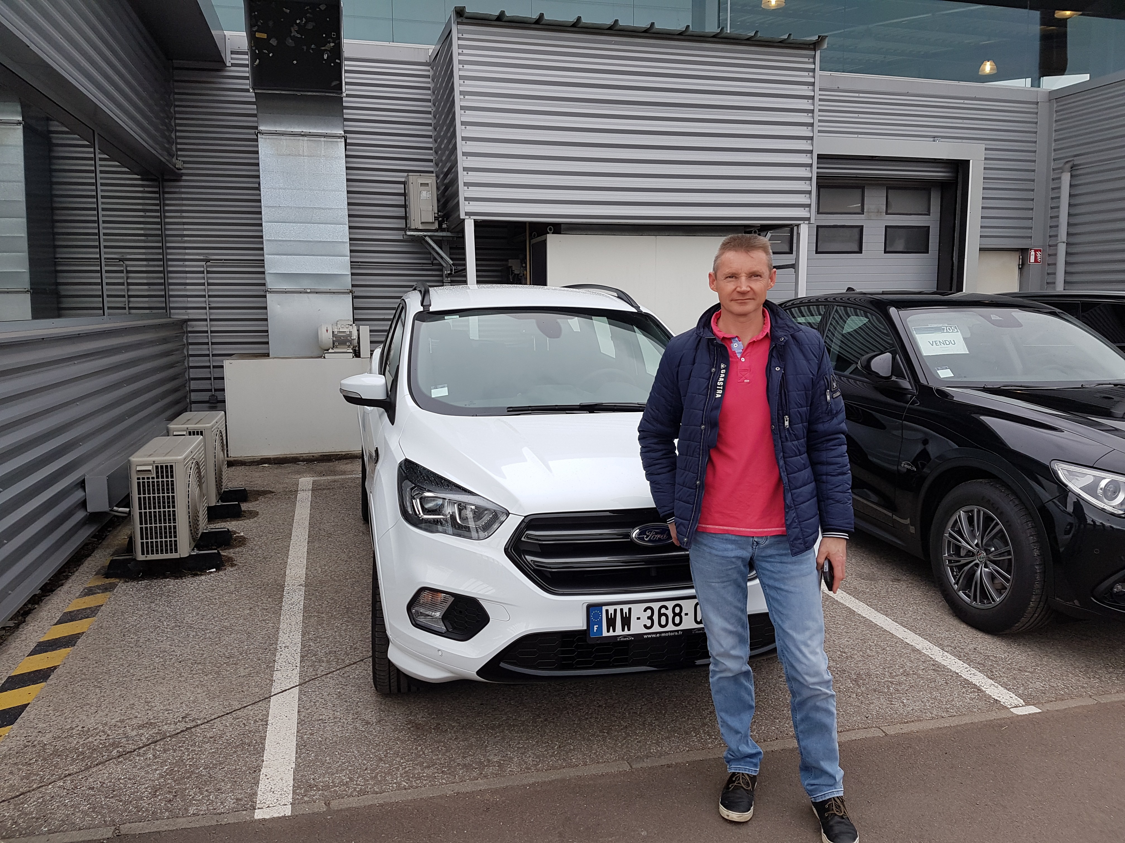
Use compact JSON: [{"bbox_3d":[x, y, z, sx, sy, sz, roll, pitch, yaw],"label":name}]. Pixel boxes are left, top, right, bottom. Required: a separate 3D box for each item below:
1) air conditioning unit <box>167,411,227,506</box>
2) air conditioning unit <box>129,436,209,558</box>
[{"bbox_3d":[-2.800,0.291,6.530,0.295,0.620,0.760,-3,9,-14],"label":"air conditioning unit"},{"bbox_3d":[-2.457,0.462,5.320,0.295,0.620,0.760,-2,9,-14],"label":"air conditioning unit"}]

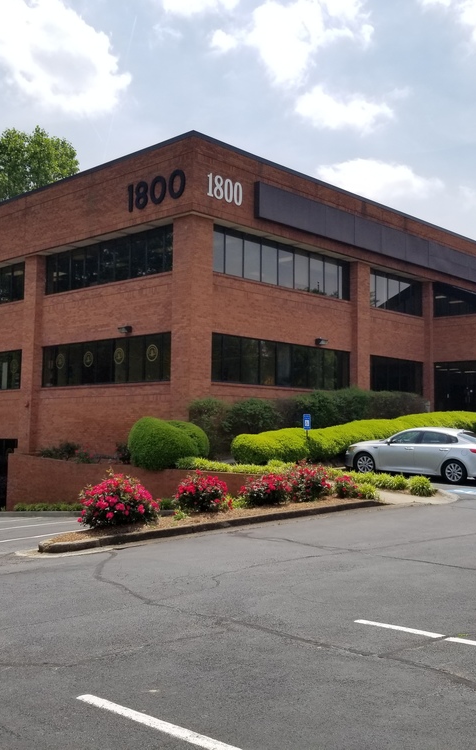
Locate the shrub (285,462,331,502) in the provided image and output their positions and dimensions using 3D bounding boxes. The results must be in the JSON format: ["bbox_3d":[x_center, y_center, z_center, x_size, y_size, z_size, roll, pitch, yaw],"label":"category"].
[{"bbox_3d":[1.374,2.091,14.835,0.860,0.730,0.890,1,-4,0],"label":"shrub"}]

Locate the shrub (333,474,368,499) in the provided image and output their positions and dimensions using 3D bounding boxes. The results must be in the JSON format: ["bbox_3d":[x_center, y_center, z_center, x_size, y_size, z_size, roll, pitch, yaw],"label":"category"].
[{"bbox_3d":[2.276,2.262,15.333,0.700,0.460,0.720,1,-4,0],"label":"shrub"}]

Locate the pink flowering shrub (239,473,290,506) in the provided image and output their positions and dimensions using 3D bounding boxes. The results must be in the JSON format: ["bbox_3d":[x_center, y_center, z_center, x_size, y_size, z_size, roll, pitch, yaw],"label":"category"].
[{"bbox_3d":[0.480,2.117,14.062,0.920,0.580,0.950,1,-4,0],"label":"pink flowering shrub"}]

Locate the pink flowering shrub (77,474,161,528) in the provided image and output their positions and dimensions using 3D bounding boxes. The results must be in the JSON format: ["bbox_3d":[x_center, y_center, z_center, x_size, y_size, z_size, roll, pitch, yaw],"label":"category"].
[{"bbox_3d":[-1.818,1.878,11.474,1.160,0.780,1.200,1,-4,0],"label":"pink flowering shrub"}]

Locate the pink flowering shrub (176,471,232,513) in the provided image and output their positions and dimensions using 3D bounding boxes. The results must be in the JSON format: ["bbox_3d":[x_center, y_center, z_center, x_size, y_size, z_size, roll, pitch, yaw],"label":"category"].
[{"bbox_3d":[-0.599,2.011,13.140,0.960,0.680,0.990,1,-4,0],"label":"pink flowering shrub"}]

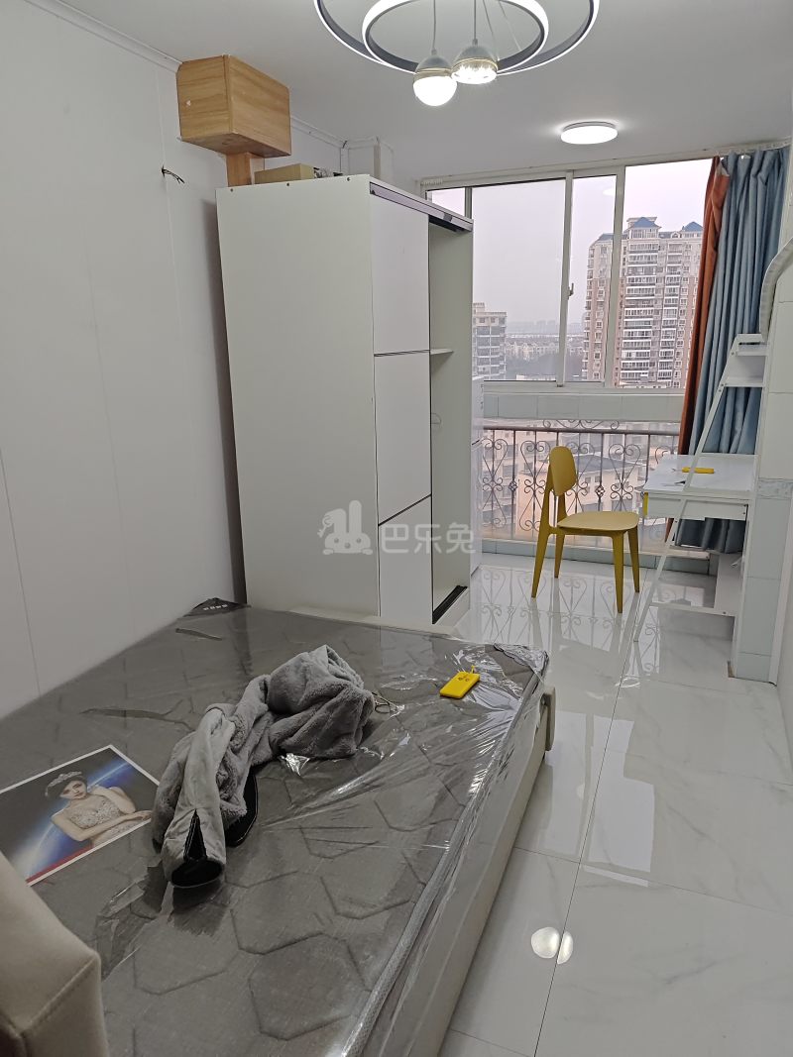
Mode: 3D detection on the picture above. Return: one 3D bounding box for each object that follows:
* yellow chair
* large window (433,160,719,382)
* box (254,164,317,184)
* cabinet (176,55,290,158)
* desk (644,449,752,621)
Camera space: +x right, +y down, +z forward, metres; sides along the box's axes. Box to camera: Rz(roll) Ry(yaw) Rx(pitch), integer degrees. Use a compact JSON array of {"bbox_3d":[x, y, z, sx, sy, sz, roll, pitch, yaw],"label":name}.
[{"bbox_3d":[1.068,-0.026,3.873,0.515,0.831,0.410,8,18,31],"label":"yellow chair"},{"bbox_3d":[1.006,-1.459,4.197,1.771,1.238,0.100,5,17,22],"label":"large window"},{"bbox_3d":[-0.405,-1.278,2.613,0.222,0.100,0.110,9,18,32],"label":"box"},{"bbox_3d":[-0.601,-1.557,2.642,0.223,0.240,0.396,5,17,22],"label":"cabinet"},{"bbox_3d":[1.585,0.078,3.610,0.570,0.752,1.000,6,17,23],"label":"desk"}]

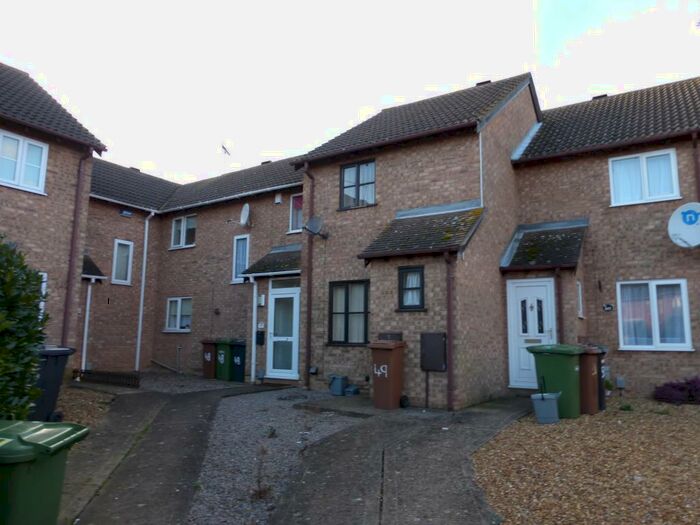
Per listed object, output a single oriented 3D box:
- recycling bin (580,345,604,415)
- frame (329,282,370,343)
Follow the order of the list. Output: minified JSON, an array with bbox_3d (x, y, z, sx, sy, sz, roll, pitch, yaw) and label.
[{"bbox_3d":[3.718,1.913,7.934,0.660,1.050,0.530,-7,-11,42],"label":"recycling bin"},{"bbox_3d":[-0.003,1.048,10.223,1.029,1.359,0.100,-5,-10,32],"label":"frame"}]

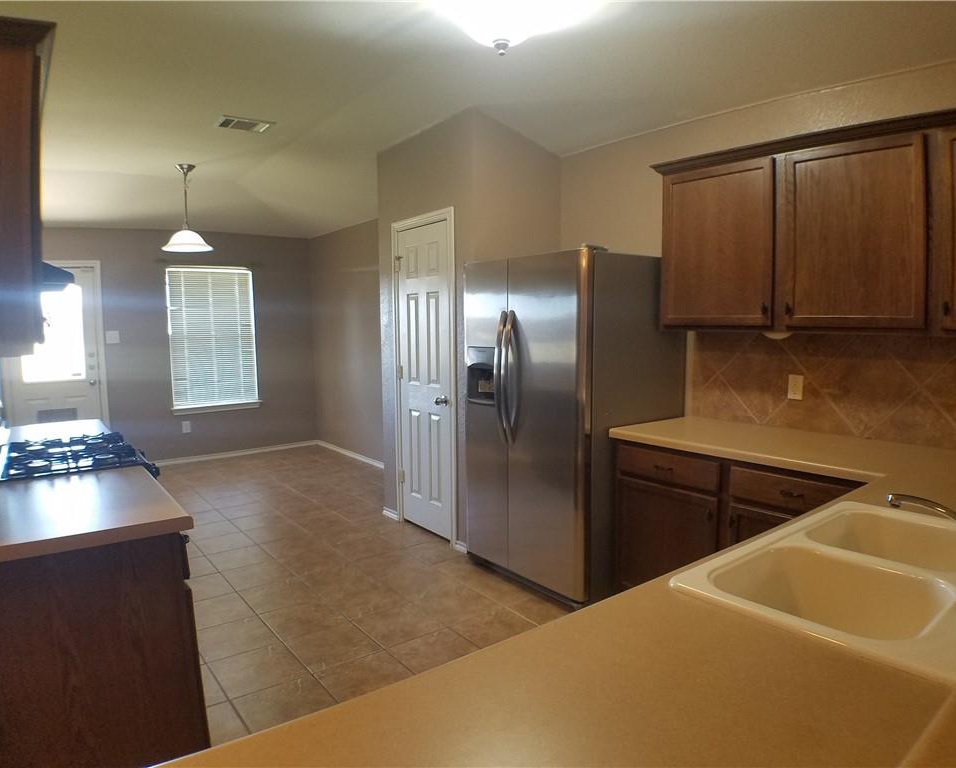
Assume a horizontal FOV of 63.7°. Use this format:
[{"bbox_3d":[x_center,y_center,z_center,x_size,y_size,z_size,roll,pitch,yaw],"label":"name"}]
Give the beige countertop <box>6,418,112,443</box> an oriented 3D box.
[{"bbox_3d":[-2.109,0.256,3.812,0.540,0.042,0.740,-4,6,-33],"label":"beige countertop"}]

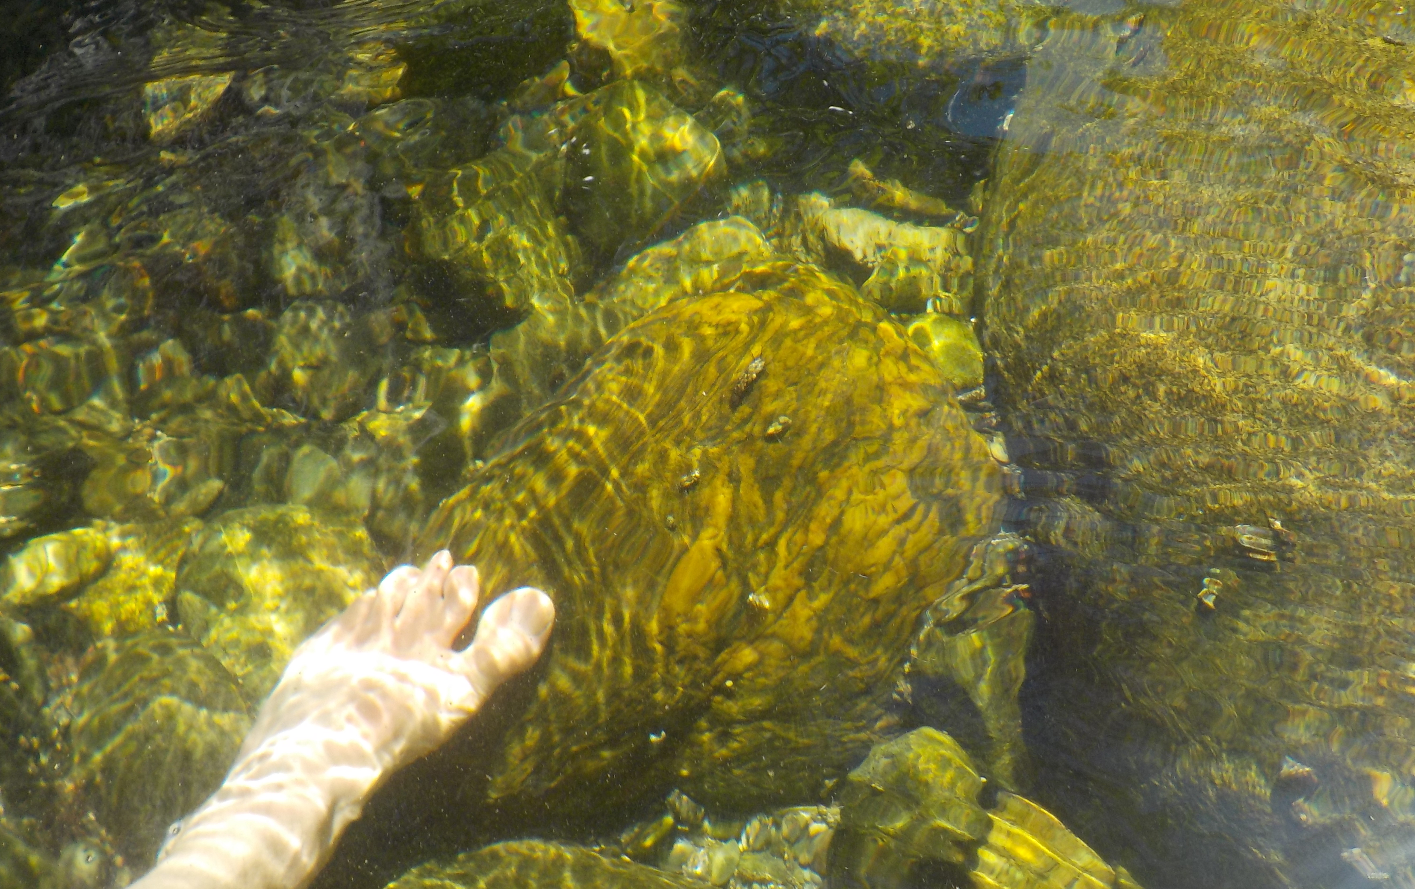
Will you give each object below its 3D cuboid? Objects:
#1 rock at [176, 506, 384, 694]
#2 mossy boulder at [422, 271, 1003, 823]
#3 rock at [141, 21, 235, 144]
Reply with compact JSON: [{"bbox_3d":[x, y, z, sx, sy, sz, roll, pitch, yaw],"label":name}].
[{"bbox_3d":[-0.298,0.114,0.875,0.155,0.120,0.145,0,50,0],"label":"rock"},{"bbox_3d":[0.010,0.063,0.815,0.310,0.260,0.410,31,57,23],"label":"mossy boulder"},{"bbox_3d":[-0.550,-0.385,1.300,0.095,0.085,0.125,0,50,0],"label":"rock"}]

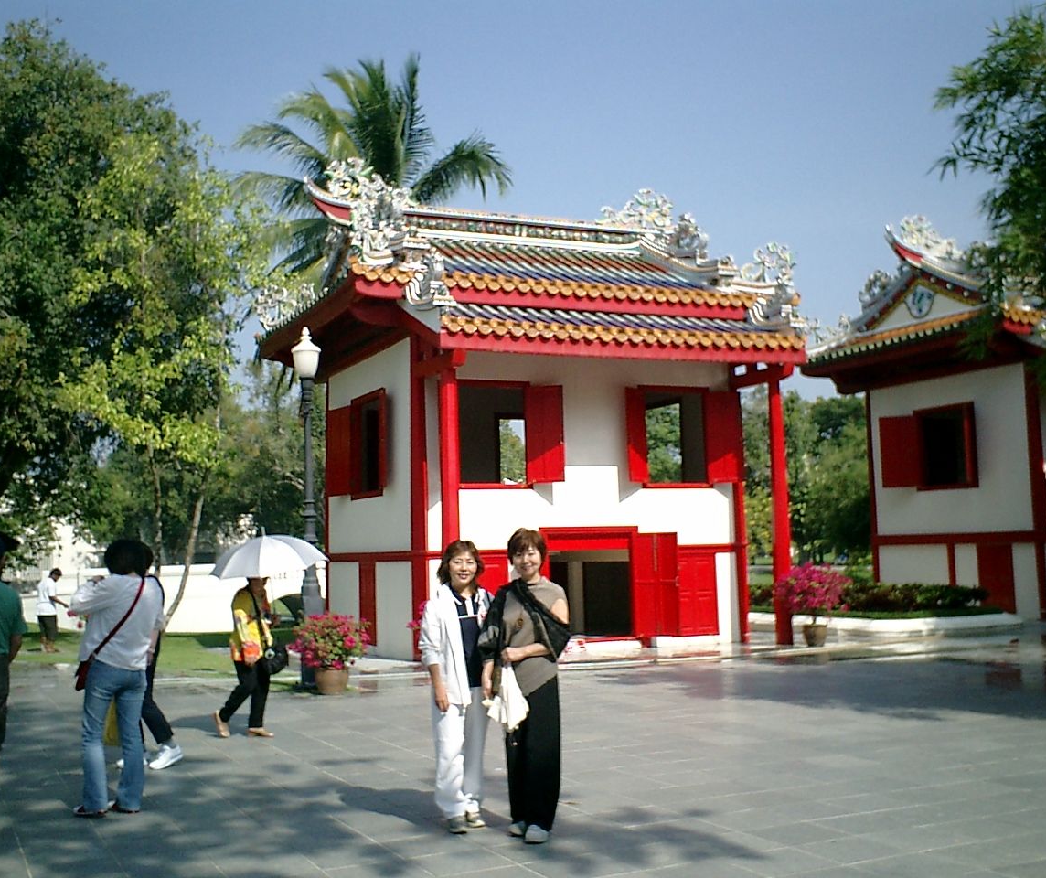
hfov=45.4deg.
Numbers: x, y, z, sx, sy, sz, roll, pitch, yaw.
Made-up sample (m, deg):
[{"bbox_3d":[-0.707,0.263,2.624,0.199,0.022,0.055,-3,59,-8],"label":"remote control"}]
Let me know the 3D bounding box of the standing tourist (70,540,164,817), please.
[{"bbox_3d":[-2.493,1.437,7.662,0.500,1.610,0.420,0,-5,-18],"label":"standing tourist"}]

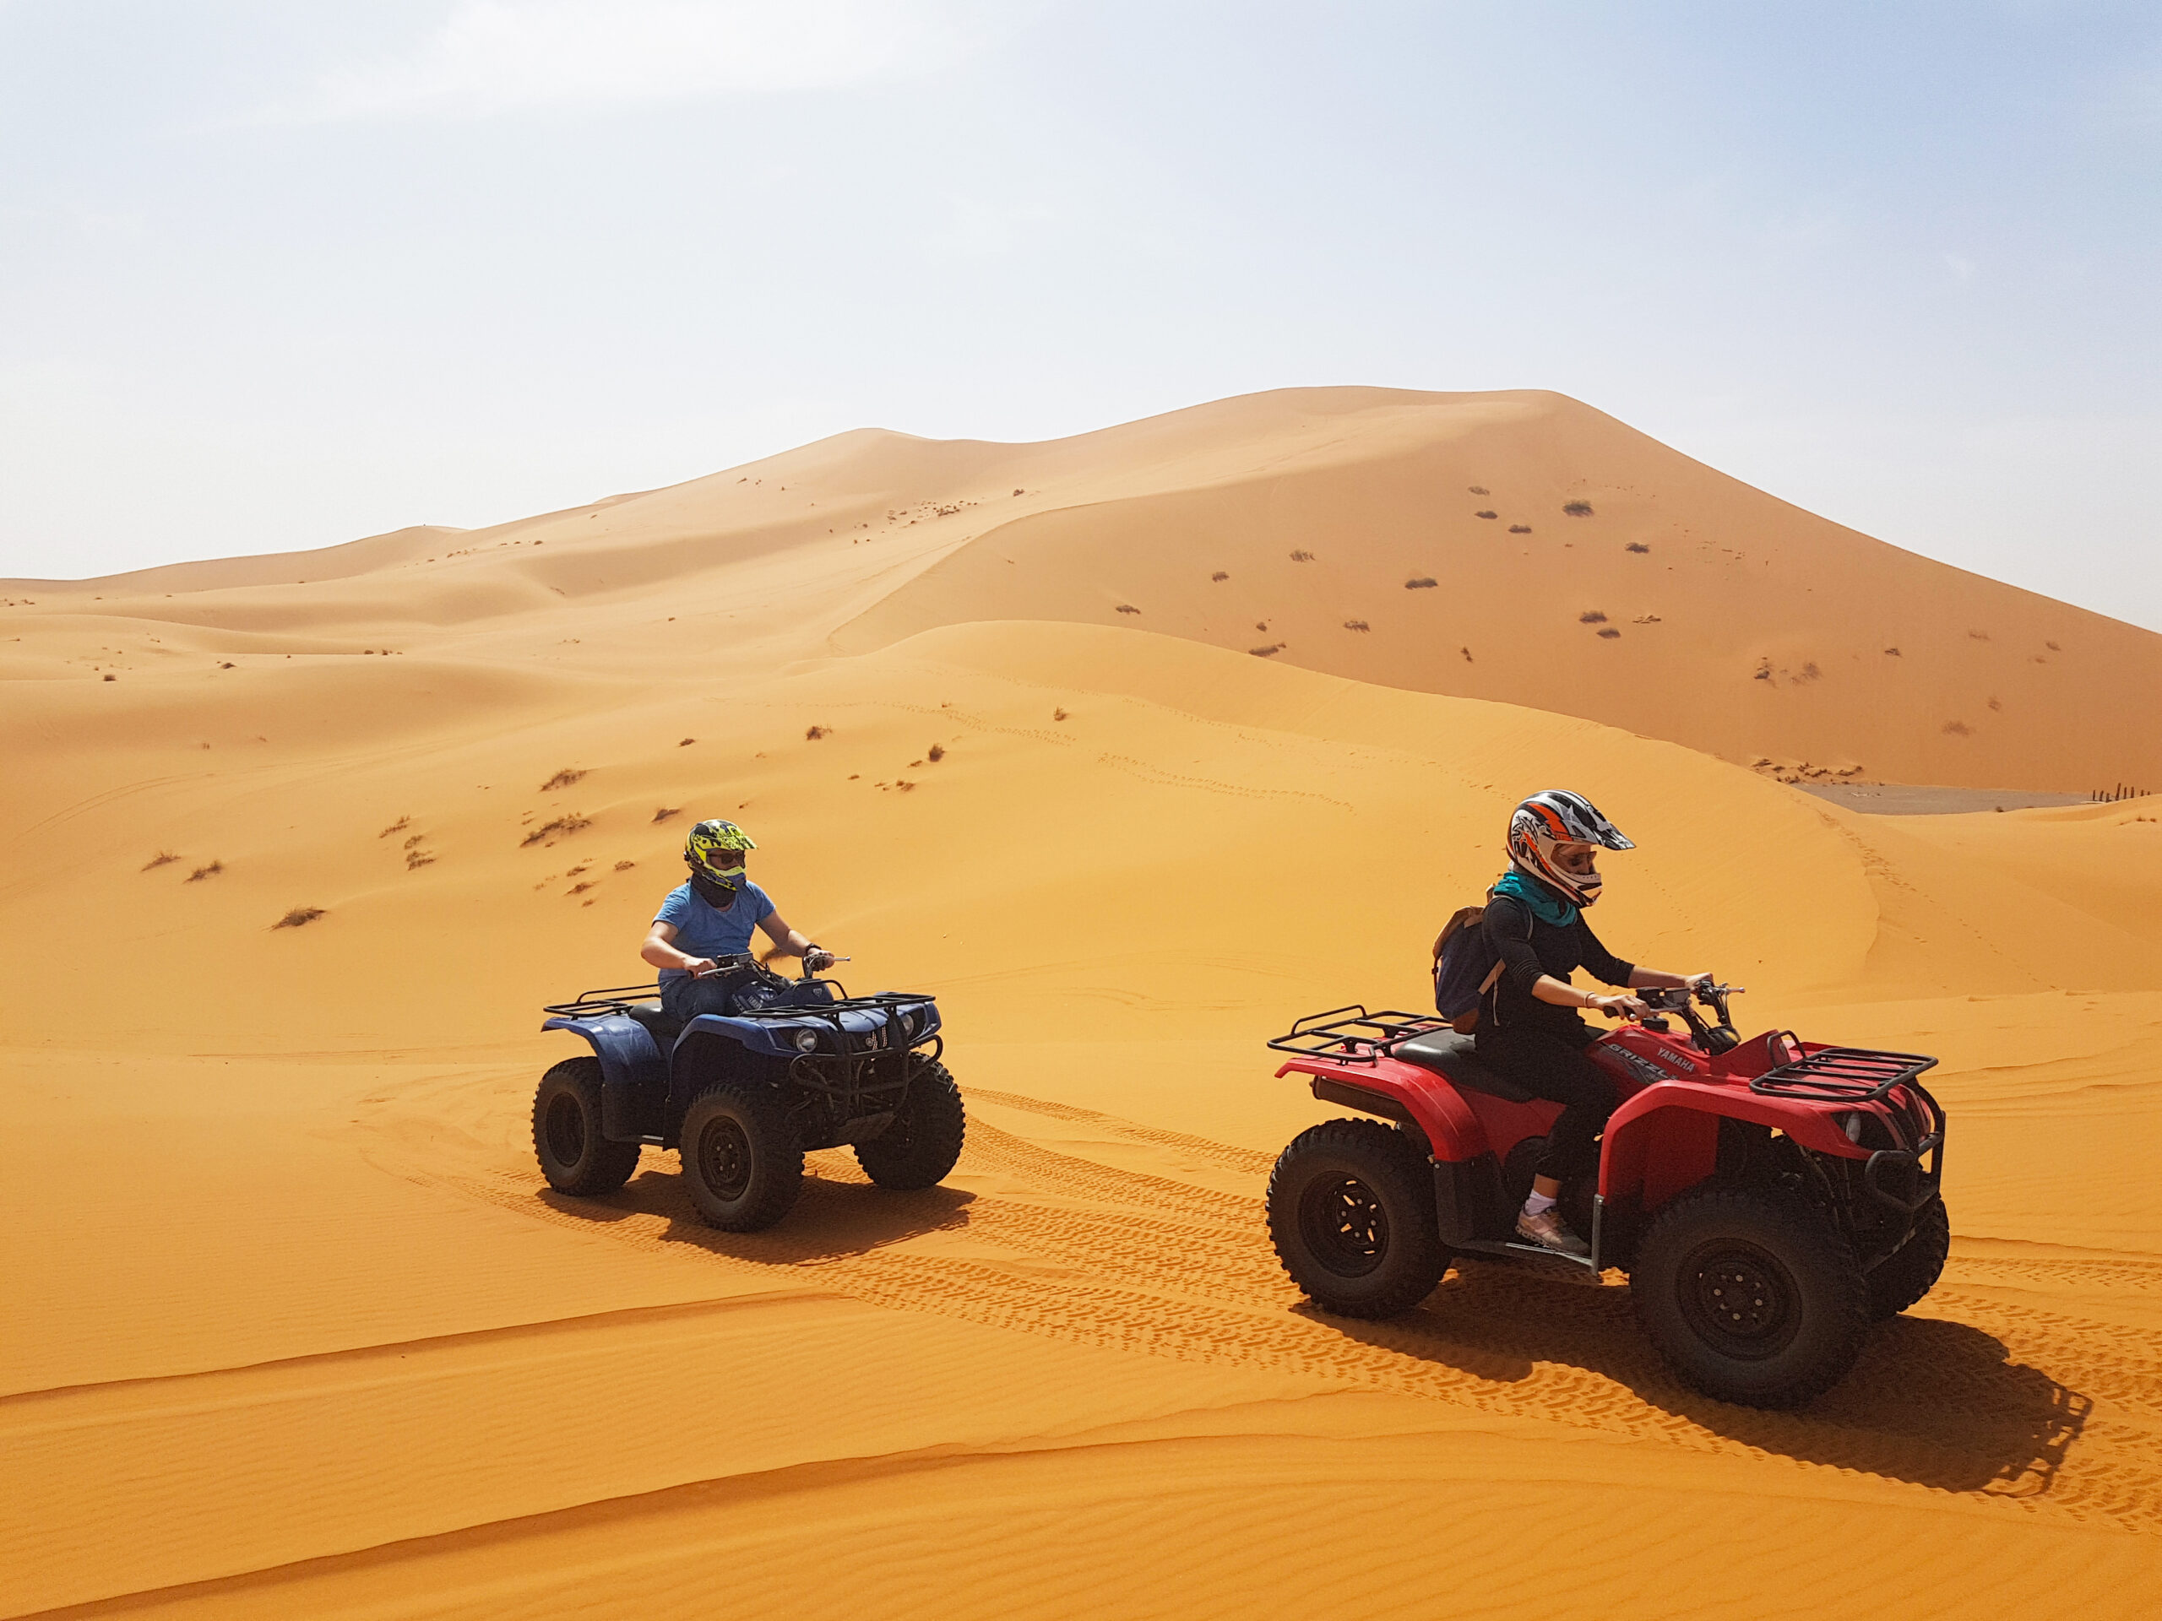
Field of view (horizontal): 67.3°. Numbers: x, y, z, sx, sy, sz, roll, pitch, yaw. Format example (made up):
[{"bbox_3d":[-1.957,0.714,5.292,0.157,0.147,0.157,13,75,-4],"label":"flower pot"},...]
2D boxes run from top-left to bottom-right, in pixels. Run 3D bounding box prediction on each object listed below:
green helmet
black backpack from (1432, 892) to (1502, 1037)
[{"bbox_3d":[-1.659,0.209,7.468,0.360,0.310,0.255,3,3,42],"label":"green helmet"},{"bbox_3d":[1.327,0.512,5.499,0.200,0.440,0.280,13,10,38],"label":"black backpack"}]

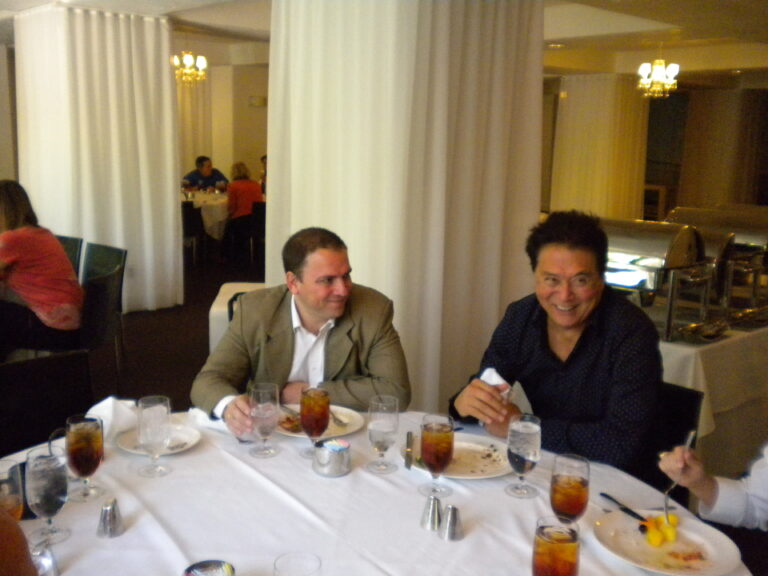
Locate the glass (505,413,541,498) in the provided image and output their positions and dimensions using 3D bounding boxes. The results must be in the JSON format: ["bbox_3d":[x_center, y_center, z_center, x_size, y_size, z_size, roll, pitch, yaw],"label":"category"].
[{"bbox_3d":[0.313,0.372,1.727,0.076,0.167,0.076,1,10,0],"label":"glass"}]

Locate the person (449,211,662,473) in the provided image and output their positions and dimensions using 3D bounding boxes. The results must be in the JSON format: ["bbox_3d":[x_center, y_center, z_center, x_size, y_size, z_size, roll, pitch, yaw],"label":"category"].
[{"bbox_3d":[0.496,0.477,2.123,0.550,1.340,0.720,7,11,26],"label":"person"}]

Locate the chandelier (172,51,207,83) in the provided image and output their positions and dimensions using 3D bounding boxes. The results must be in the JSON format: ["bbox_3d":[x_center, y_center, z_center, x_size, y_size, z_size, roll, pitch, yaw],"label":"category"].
[{"bbox_3d":[-2.285,-2.578,9.100,0.450,0.410,0.450,2,10,0],"label":"chandelier"}]

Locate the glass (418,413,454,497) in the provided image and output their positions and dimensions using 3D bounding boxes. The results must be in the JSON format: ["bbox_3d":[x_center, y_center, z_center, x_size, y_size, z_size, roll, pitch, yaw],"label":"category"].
[{"bbox_3d":[0.117,0.369,1.717,0.076,0.167,0.076,1,10,0],"label":"glass"}]

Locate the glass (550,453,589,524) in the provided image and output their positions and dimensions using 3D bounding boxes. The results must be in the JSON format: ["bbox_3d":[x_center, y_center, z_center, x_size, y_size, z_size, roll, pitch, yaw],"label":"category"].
[{"bbox_3d":[0.354,0.408,1.485,0.074,0.165,0.074,2,10,0],"label":"glass"}]

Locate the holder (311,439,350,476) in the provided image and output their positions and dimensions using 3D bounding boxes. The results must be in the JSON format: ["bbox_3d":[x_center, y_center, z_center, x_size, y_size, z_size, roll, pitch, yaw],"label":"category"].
[{"bbox_3d":[-0.119,0.391,1.791,0.087,0.060,0.087,2,10,0],"label":"holder"}]

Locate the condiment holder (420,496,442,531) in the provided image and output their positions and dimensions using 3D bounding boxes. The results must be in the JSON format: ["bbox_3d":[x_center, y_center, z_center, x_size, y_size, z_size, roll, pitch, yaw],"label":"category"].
[{"bbox_3d":[0.096,0.448,1.565,0.039,0.069,0.039,2,10,0],"label":"condiment holder"}]

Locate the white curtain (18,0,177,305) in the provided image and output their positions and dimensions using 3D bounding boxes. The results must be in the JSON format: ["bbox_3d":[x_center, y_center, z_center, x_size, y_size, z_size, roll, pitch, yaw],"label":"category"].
[{"bbox_3d":[-2.587,-1.114,7.040,1.000,2.560,1.000,11,14,44],"label":"white curtain"}]

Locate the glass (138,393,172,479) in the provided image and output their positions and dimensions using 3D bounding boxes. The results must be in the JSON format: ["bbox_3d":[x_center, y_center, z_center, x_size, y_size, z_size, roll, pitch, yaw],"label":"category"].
[{"bbox_3d":[-0.526,0.341,1.783,0.075,0.166,0.075,2,10,0],"label":"glass"}]

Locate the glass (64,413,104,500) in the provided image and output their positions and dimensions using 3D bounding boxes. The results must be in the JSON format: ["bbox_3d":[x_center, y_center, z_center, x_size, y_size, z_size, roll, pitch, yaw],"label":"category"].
[{"bbox_3d":[-0.619,0.354,1.614,0.074,0.165,0.074,2,10,0],"label":"glass"}]

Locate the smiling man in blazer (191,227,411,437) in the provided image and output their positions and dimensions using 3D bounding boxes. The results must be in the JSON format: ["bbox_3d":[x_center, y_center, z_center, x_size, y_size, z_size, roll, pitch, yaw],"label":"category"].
[{"bbox_3d":[-0.249,0.438,2.377,0.620,1.250,0.780,0,10,-8],"label":"smiling man in blazer"}]

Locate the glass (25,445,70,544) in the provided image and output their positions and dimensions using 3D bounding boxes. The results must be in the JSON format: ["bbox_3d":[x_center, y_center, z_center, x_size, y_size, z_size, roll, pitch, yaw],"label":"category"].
[{"bbox_3d":[-0.637,0.393,1.473,0.076,0.168,0.076,1,10,0],"label":"glass"}]

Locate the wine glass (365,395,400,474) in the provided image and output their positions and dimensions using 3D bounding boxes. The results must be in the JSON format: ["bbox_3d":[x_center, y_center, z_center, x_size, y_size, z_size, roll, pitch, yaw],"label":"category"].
[{"bbox_3d":[0.000,0.340,1.801,0.074,0.165,0.074,2,10,0],"label":"wine glass"}]

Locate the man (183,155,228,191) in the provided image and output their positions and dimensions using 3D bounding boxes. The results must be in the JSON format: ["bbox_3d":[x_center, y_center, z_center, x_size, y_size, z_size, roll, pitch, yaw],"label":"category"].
[{"bbox_3d":[-2.614,-1.264,11.468,0.600,1.340,0.750,-1,10,-14],"label":"man"}]

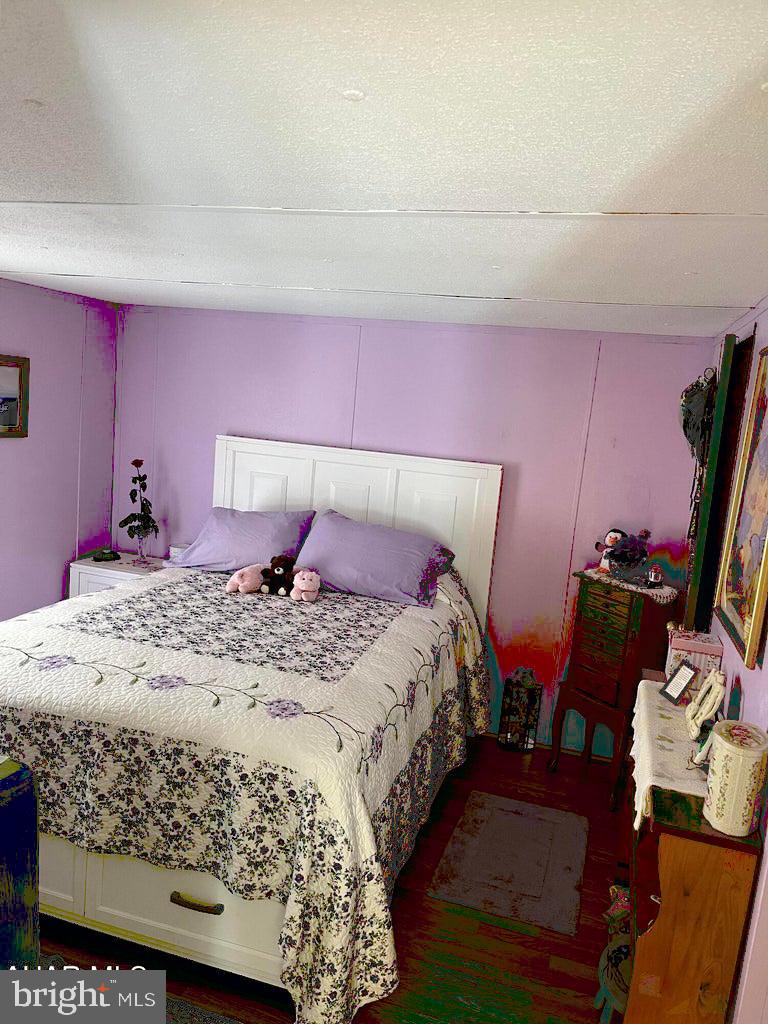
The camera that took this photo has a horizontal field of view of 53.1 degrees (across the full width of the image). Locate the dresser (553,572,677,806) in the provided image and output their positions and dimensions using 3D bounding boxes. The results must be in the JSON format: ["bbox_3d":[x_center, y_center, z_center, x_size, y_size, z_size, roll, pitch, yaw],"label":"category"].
[{"bbox_3d":[1.088,0.822,3.636,0.300,1.000,0.390,-1,11,-33],"label":"dresser"}]

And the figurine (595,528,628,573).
[{"bbox_3d":[1.111,0.194,3.732,0.170,0.208,0.115,13,12,40],"label":"figurine"}]

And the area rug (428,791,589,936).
[{"bbox_3d":[0.532,1.364,3.085,0.522,0.012,0.803,8,10,17],"label":"area rug"}]

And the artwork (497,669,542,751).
[{"bbox_3d":[0.712,1.023,3.990,0.185,0.425,0.130,8,10,20],"label":"artwork"}]

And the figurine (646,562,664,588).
[{"bbox_3d":[1.258,0.293,3.520,0.076,0.108,0.072,12,11,36],"label":"figurine"}]

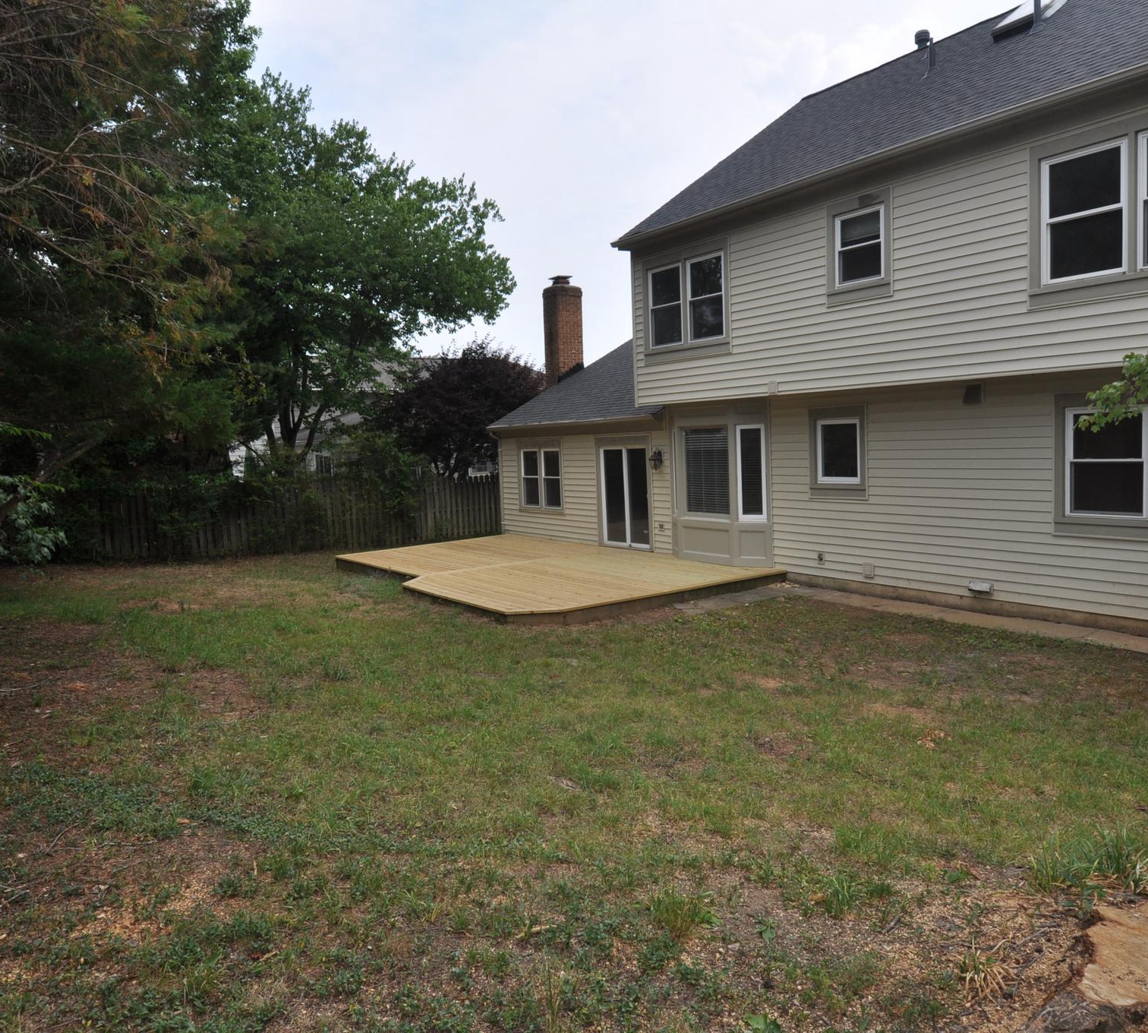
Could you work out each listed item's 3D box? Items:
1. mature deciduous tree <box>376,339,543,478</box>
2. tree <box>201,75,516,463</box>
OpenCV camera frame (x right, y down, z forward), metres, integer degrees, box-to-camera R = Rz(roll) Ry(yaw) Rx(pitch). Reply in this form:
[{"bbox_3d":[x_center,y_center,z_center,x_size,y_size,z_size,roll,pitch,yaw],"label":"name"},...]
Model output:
[{"bbox_3d":[-3.600,-2.800,27.500,6.000,6.000,5.800,-2,5,0],"label":"mature deciduous tree"},{"bbox_3d":[-7.300,-6.100,24.000,10.800,13.300,10.300,-2,5,0],"label":"tree"}]

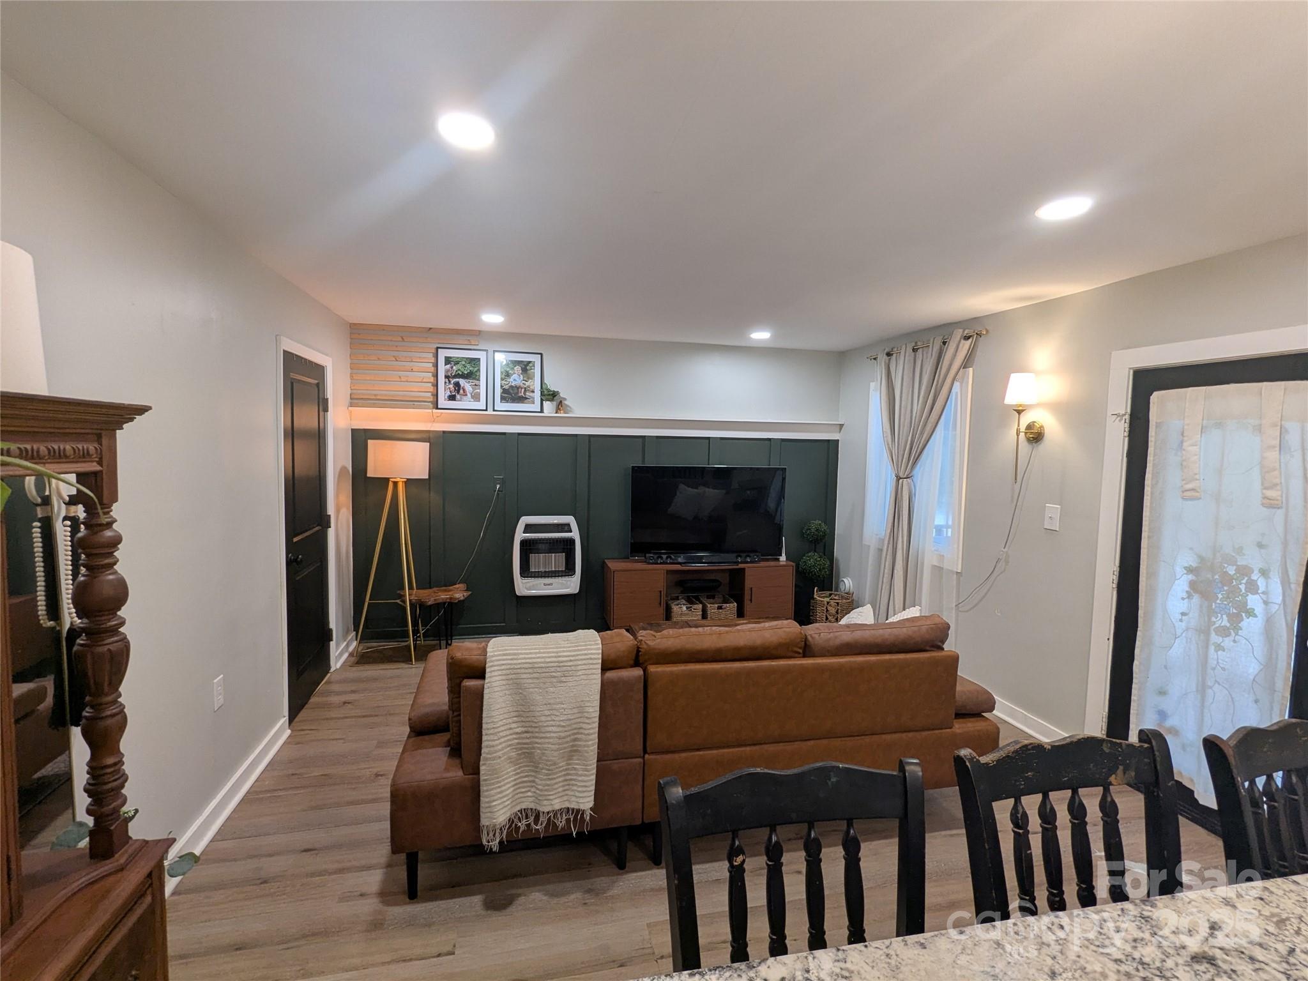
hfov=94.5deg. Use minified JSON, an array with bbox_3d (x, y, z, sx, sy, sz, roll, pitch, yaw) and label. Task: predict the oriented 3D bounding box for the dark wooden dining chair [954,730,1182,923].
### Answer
[{"bbox_3d":[0.865,1.025,0.988,0.480,1.040,0.520,0,4,-12],"label":"dark wooden dining chair"}]

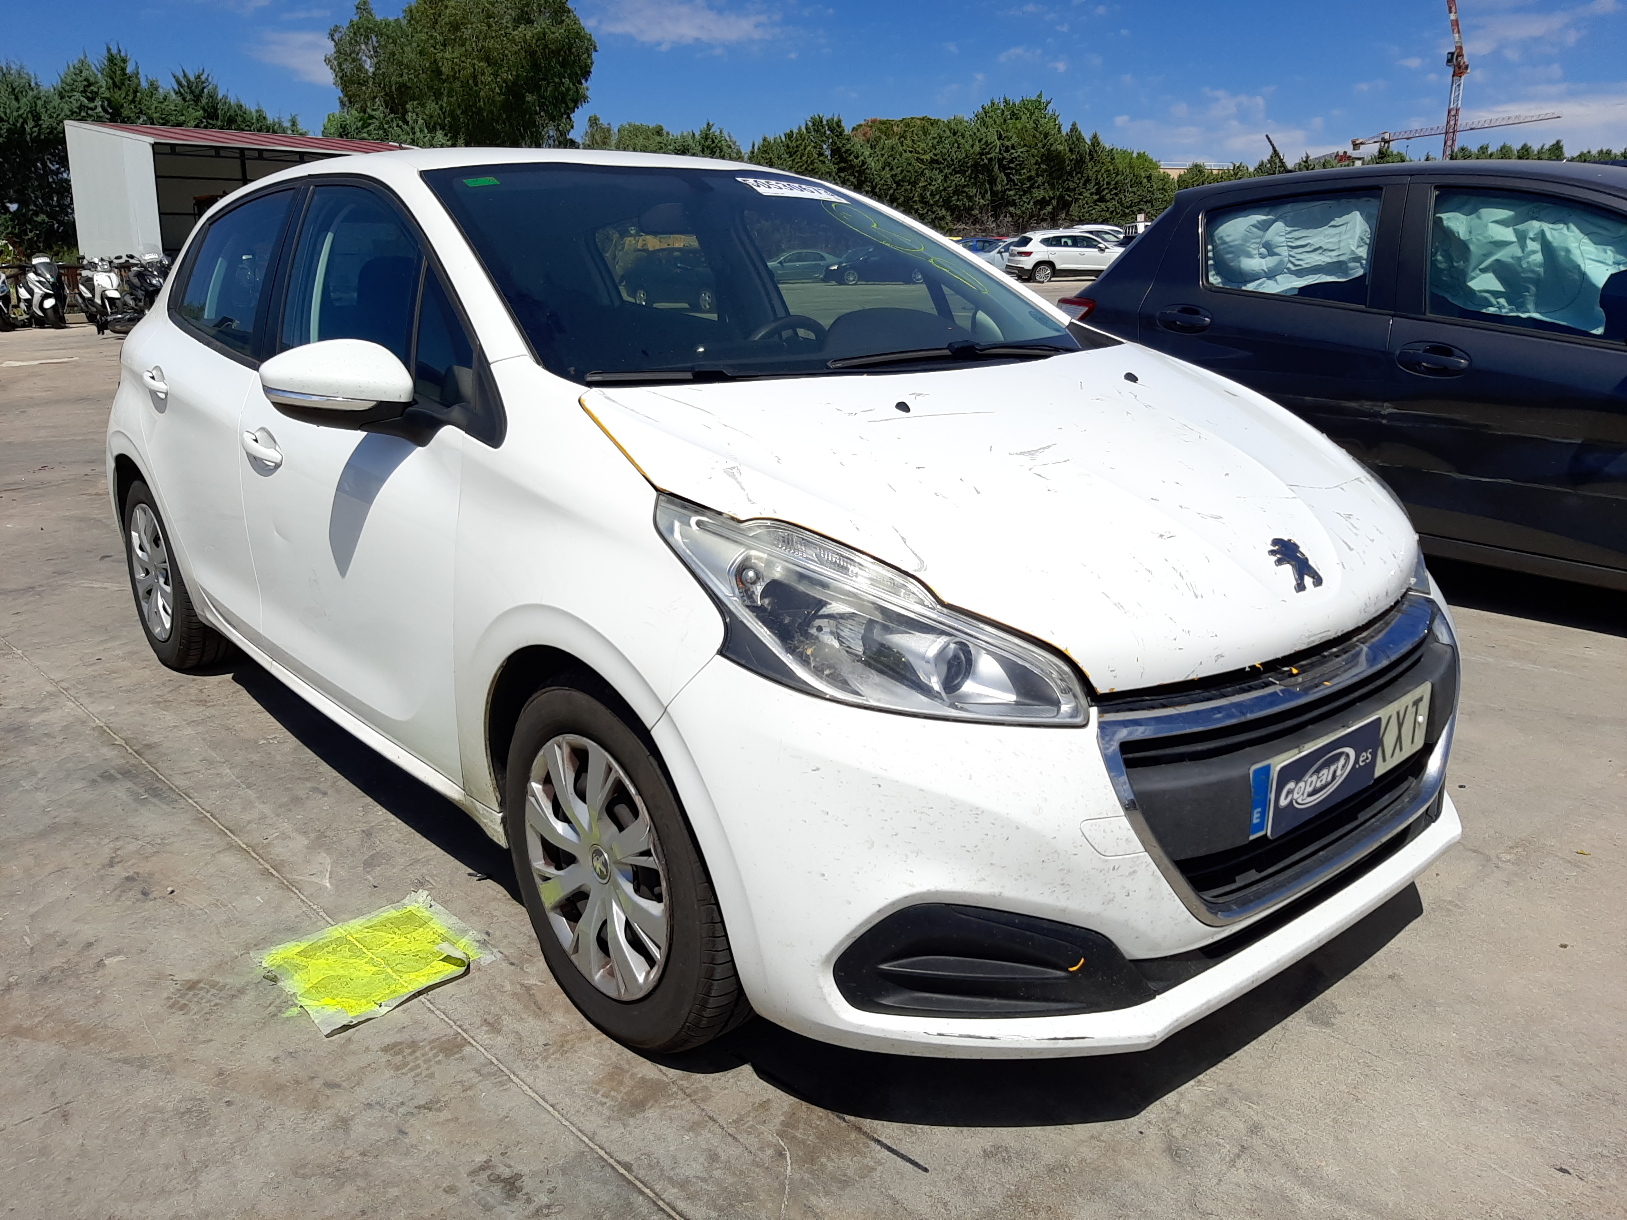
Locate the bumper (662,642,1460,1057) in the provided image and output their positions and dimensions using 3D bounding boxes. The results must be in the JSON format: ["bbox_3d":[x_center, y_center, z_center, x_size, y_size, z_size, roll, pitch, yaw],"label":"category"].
[{"bbox_3d":[0.609,0.184,1.937,1.720,0.530,0.540,-13,20,-39],"label":"bumper"}]

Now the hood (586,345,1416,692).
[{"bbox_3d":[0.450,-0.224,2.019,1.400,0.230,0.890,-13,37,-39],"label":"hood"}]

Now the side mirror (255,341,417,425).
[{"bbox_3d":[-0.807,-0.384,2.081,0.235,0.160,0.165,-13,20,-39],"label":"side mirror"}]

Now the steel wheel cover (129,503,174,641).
[{"bbox_3d":[-1.988,-0.116,3.718,0.060,0.418,0.418,-13,20,-39],"label":"steel wheel cover"}]

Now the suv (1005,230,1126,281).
[{"bbox_3d":[8.530,-11.583,40.150,4.360,1.615,1.840,-2,15,-9],"label":"suv"}]

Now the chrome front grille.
[{"bbox_3d":[0.740,0.219,1.789,0.950,0.350,0.140,-13,20,-39],"label":"chrome front grille"}]

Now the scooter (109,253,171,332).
[{"bbox_3d":[-11.248,-5.320,20.500,2.000,1.300,0.740,12,19,38],"label":"scooter"}]

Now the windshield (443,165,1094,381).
[{"bbox_3d":[-0.103,-0.711,2.551,1.330,0.100,0.980,-13,45,-39],"label":"windshield"}]

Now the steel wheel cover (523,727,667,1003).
[{"bbox_3d":[-0.320,0.390,1.874,0.060,0.418,0.418,-13,20,-39],"label":"steel wheel cover"}]

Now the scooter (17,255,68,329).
[{"bbox_3d":[-13.879,-5.755,22.000,2.050,1.300,0.740,12,19,37],"label":"scooter"}]

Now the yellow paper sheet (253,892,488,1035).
[{"bbox_3d":[-0.784,0.614,2.198,0.315,0.020,0.345,-13,20,-39],"label":"yellow paper sheet"}]

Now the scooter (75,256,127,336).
[{"bbox_3d":[-11.766,-5.200,20.200,1.920,1.220,0.700,12,19,38],"label":"scooter"}]

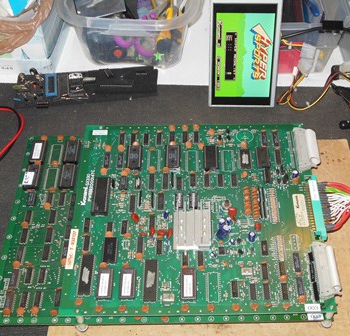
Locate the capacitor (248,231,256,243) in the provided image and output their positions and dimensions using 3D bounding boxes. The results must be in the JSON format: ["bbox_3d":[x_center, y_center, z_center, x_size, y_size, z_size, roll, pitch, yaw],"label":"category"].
[{"bbox_3d":[0.097,0.086,0.617,0.008,0.012,0.008,-1,56,2],"label":"capacitor"}]

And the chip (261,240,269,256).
[{"bbox_3d":[0.111,0.100,0.612,0.007,0.004,0.019,0,56,1],"label":"chip"}]

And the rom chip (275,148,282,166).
[{"bbox_3d":[0.143,-0.014,0.688,0.007,0.004,0.025,0,56,1],"label":"rom chip"}]

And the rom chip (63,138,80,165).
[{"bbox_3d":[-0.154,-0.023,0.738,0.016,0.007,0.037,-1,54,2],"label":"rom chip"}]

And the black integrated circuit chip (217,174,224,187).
[{"bbox_3d":[0.062,0.018,0.670,0.008,0.004,0.020,-1,56,2],"label":"black integrated circuit chip"}]

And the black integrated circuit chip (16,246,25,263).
[{"bbox_3d":[-0.198,0.111,0.628,0.007,0.004,0.023,-1,55,1],"label":"black integrated circuit chip"}]

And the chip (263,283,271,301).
[{"bbox_3d":[0.108,0.146,0.581,0.008,0.004,0.020,-1,56,2],"label":"chip"}]

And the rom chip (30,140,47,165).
[{"bbox_3d":[-0.202,-0.023,0.728,0.016,0.008,0.037,0,56,1],"label":"rom chip"}]

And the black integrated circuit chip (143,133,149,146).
[{"bbox_3d":[-0.041,-0.041,0.713,0.007,0.004,0.020,-1,55,2],"label":"black integrated circuit chip"}]

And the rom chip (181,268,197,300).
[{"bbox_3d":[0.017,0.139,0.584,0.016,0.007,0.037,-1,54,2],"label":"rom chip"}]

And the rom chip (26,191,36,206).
[{"bbox_3d":[-0.199,0.044,0.679,0.008,0.006,0.020,-1,55,2],"label":"rom chip"}]

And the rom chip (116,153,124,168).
[{"bbox_3d":[-0.076,-0.009,0.685,0.007,0.004,0.024,-1,55,1],"label":"rom chip"}]

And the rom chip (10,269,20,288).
[{"bbox_3d":[-0.201,0.140,0.620,0.008,0.005,0.024,0,56,1],"label":"rom chip"}]

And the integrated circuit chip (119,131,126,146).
[{"bbox_3d":[-0.076,-0.040,0.707,0.007,0.004,0.021,-1,55,1],"label":"integrated circuit chip"}]

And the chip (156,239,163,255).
[{"bbox_3d":[-0.021,0.100,0.615,0.007,0.004,0.019,0,56,1],"label":"chip"}]

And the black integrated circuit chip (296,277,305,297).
[{"bbox_3d":[0.147,0.142,0.582,0.008,0.004,0.024,0,56,1],"label":"black integrated circuit chip"}]

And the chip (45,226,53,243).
[{"bbox_3d":[-0.167,0.091,0.660,0.008,0.004,0.019,-1,54,2],"label":"chip"}]

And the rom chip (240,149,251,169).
[{"bbox_3d":[0.099,-0.012,0.689,0.015,0.005,0.032,-1,56,2],"label":"rom chip"}]

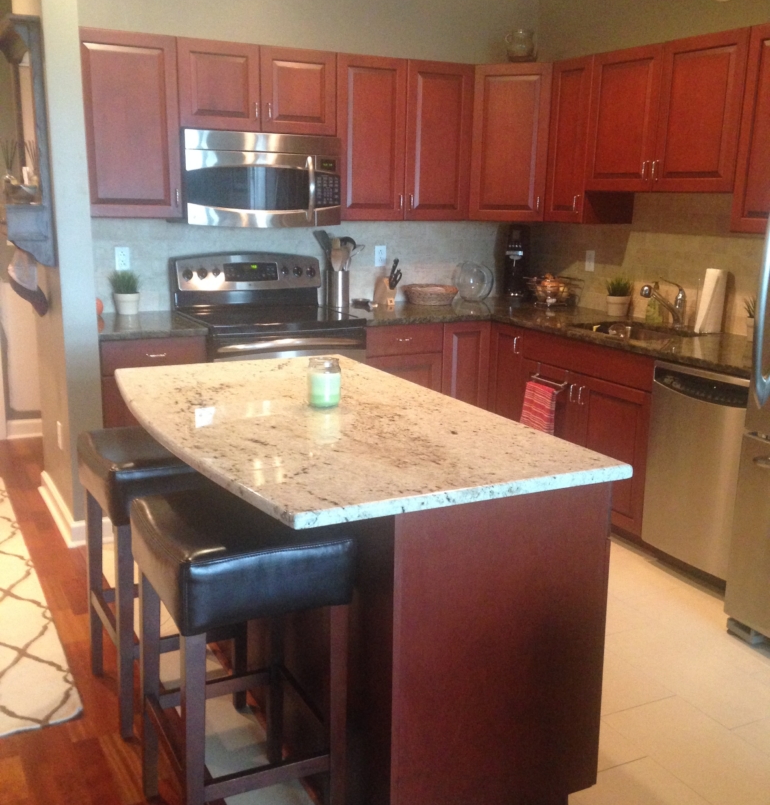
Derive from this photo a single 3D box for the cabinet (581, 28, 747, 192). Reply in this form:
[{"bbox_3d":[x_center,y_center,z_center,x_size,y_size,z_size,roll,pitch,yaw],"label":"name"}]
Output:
[{"bbox_3d":[1.307,-1.226,4.258,0.320,0.615,0.925,-5,13,-27],"label":"cabinet"}]

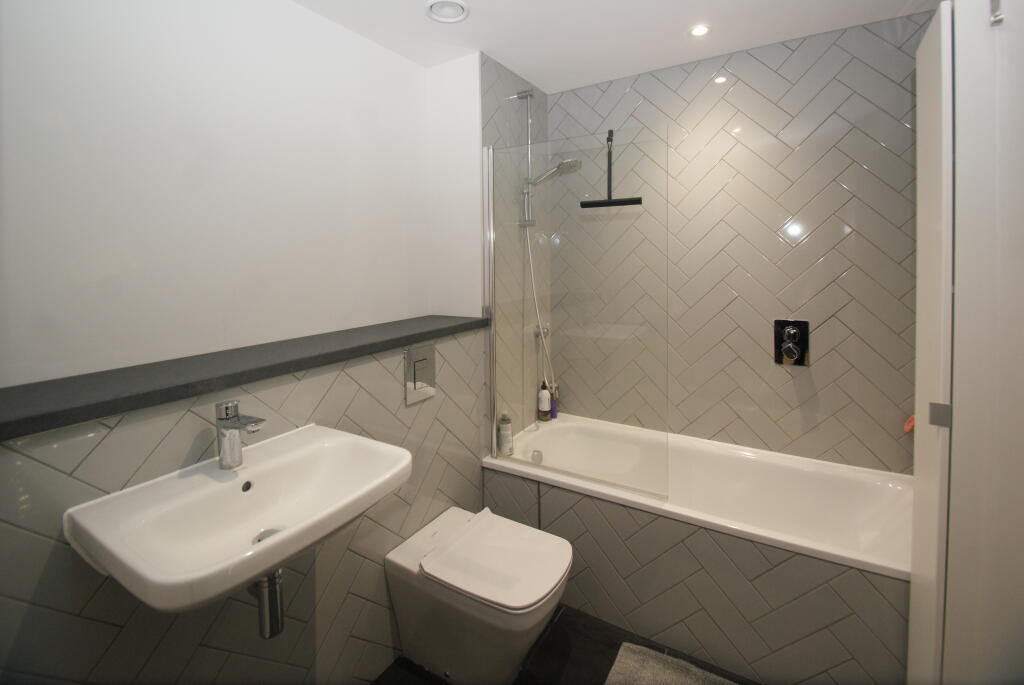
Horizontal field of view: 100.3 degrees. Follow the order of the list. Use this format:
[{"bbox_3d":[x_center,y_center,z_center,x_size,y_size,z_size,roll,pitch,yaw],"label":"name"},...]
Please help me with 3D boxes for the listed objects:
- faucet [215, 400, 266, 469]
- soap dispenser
[{"bbox_3d":[-0.600,0.211,0.950,0.143,0.142,0.050,4,9,30],"label":"faucet"},{"bbox_3d":[0.182,0.322,2.345,0.071,0.211,0.071,-1,8,-6],"label":"soap dispenser"}]

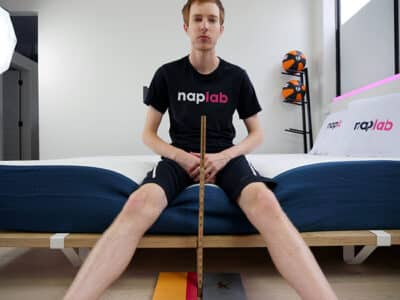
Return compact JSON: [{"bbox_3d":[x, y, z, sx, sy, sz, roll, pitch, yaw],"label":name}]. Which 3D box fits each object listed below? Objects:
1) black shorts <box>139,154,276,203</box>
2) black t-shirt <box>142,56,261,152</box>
[{"bbox_3d":[0.030,0.080,1.140,0.490,0.210,0.420,-1,0,0],"label":"black shorts"},{"bbox_3d":[0.025,-0.185,1.230,0.500,0.480,0.270,-1,0,0],"label":"black t-shirt"}]

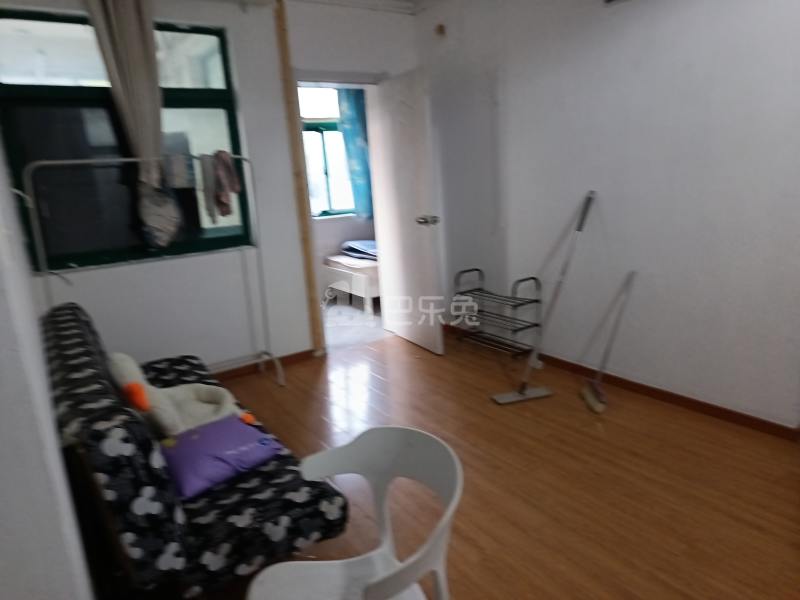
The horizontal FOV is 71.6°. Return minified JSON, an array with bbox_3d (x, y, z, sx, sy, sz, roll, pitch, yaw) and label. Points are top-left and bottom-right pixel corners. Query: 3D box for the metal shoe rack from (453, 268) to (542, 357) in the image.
[{"bbox_3d":[0.666,0.113,3.861,0.230,0.573,0.615,-11,14,-30],"label":"metal shoe rack"}]

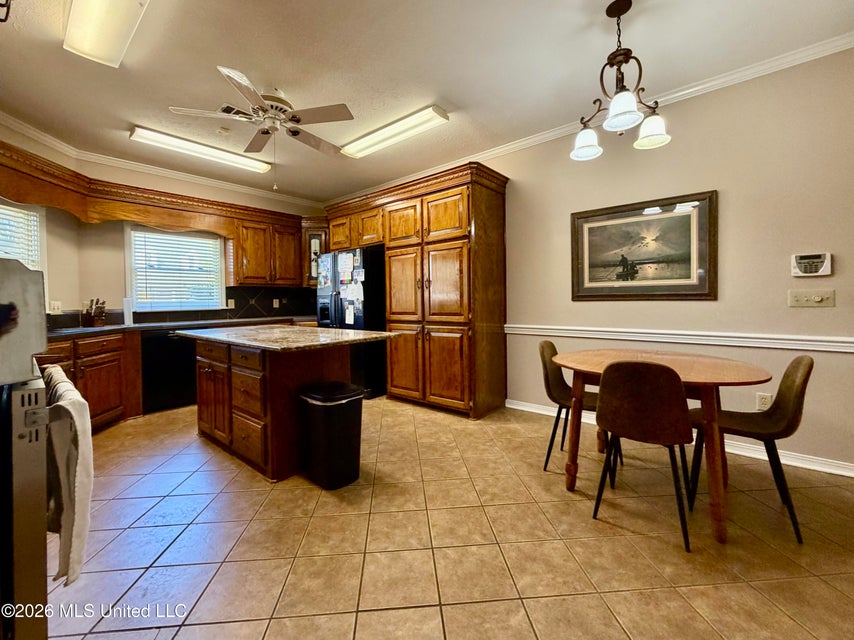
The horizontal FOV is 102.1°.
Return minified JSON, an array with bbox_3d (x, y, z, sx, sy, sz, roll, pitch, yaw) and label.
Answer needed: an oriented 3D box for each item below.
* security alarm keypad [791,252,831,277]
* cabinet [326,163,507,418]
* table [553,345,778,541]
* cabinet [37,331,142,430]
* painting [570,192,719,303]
[{"bbox_3d":[2.518,-0.358,2.266,0.170,0.141,0.030,2,4,40],"label":"security alarm keypad"},{"bbox_3d":[-0.256,-0.286,4.254,2.425,2.437,0.635,2,4,40],"label":"cabinet"},{"bbox_3d":[1.355,0.646,2.112,1.080,0.770,1.080,2,4,40],"label":"table"},{"bbox_3d":[-3.334,0.597,3.014,0.612,0.866,1.040,-1,3,-5],"label":"cabinet"},{"bbox_3d":[1.767,-0.569,2.916,1.051,0.820,0.035,2,4,40],"label":"painting"}]

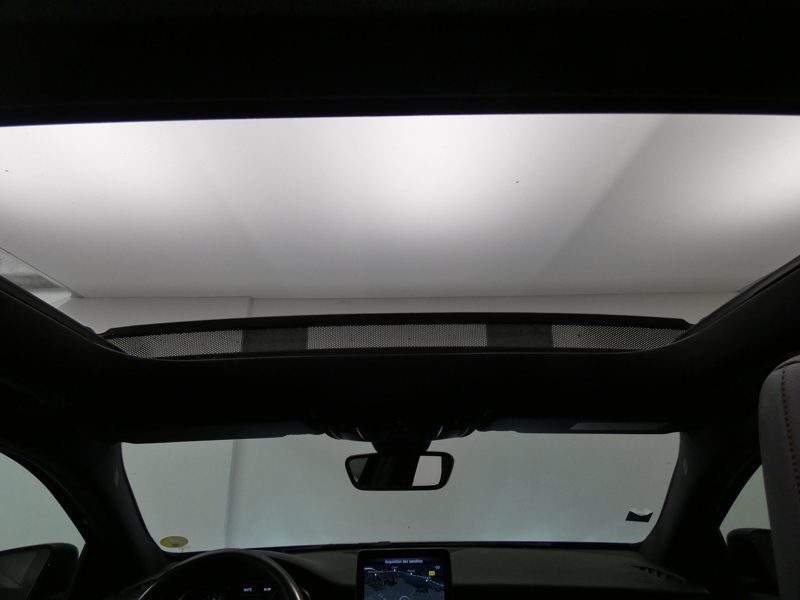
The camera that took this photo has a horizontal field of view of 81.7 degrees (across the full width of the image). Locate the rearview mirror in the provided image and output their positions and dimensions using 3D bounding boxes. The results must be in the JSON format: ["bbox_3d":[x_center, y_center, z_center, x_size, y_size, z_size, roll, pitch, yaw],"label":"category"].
[{"bbox_3d":[0.001,0.367,0.998,0.238,0.075,0.042,-5,-16,15],"label":"rearview mirror"}]

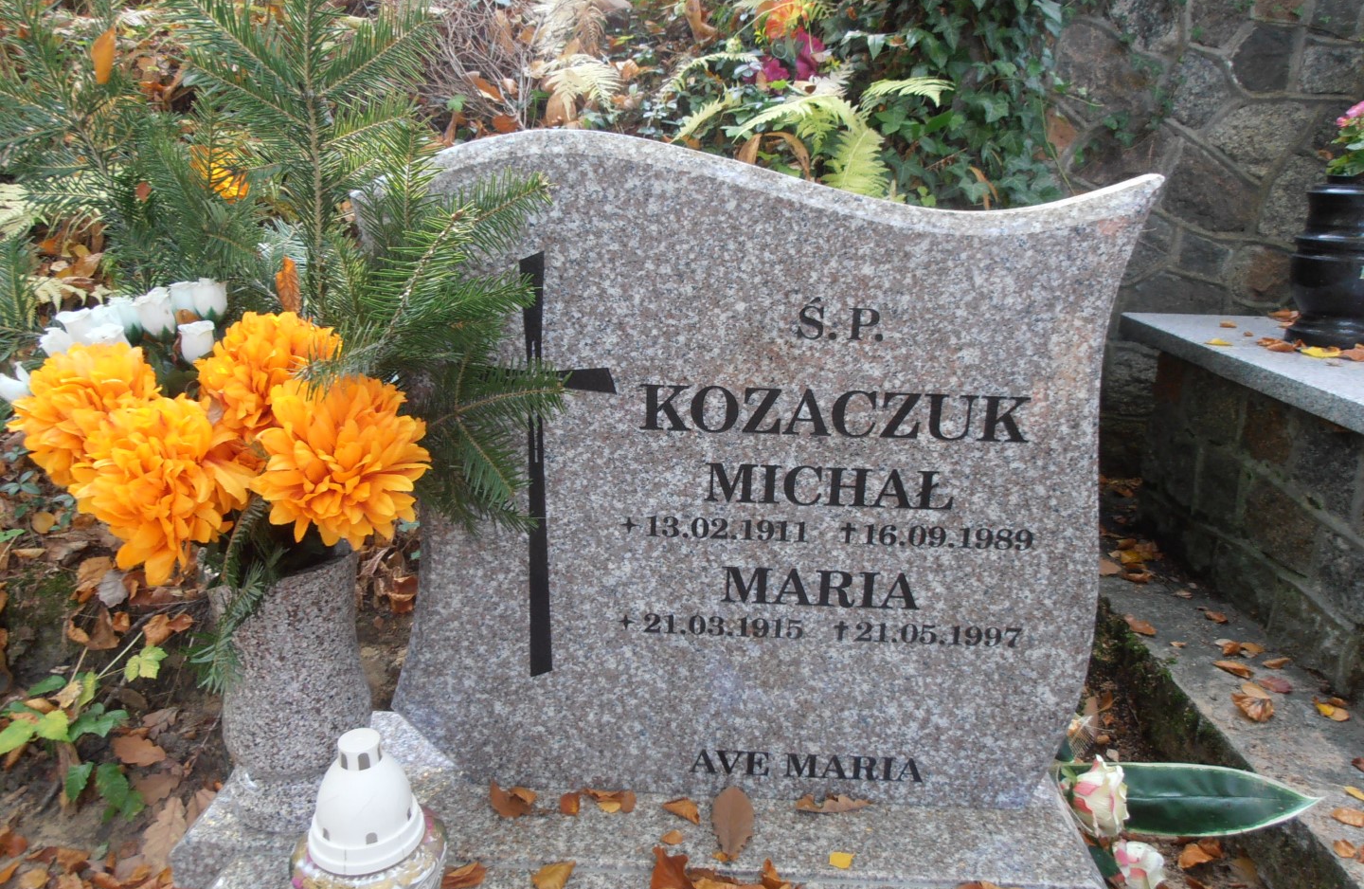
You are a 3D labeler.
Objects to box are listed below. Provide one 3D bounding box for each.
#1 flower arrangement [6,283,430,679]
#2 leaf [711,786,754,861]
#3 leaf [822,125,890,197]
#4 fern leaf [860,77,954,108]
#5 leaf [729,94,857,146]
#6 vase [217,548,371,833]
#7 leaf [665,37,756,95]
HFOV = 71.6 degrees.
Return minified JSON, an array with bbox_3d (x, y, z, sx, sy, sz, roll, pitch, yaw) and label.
[{"bbox_3d":[-0.371,0.028,0.812,0.360,0.310,0.250,2,18,2],"label":"flower arrangement"},{"bbox_3d":[0.049,0.365,0.913,0.040,0.016,0.085,2,30,2],"label":"leaf"},{"bbox_3d":[0.269,-0.435,1.460,0.100,0.120,0.070,2,18,2],"label":"leaf"},{"bbox_3d":[0.377,-0.588,1.580,0.145,0.050,0.080,2,18,2],"label":"fern leaf"},{"bbox_3d":[0.178,-0.513,1.500,0.185,0.075,0.100,2,18,2],"label":"leaf"},{"bbox_3d":[-0.366,0.221,0.915,0.147,0.265,0.147,2,18,2],"label":"vase"},{"bbox_3d":[0.053,-0.665,1.660,0.155,0.090,0.100,2,18,2],"label":"leaf"}]

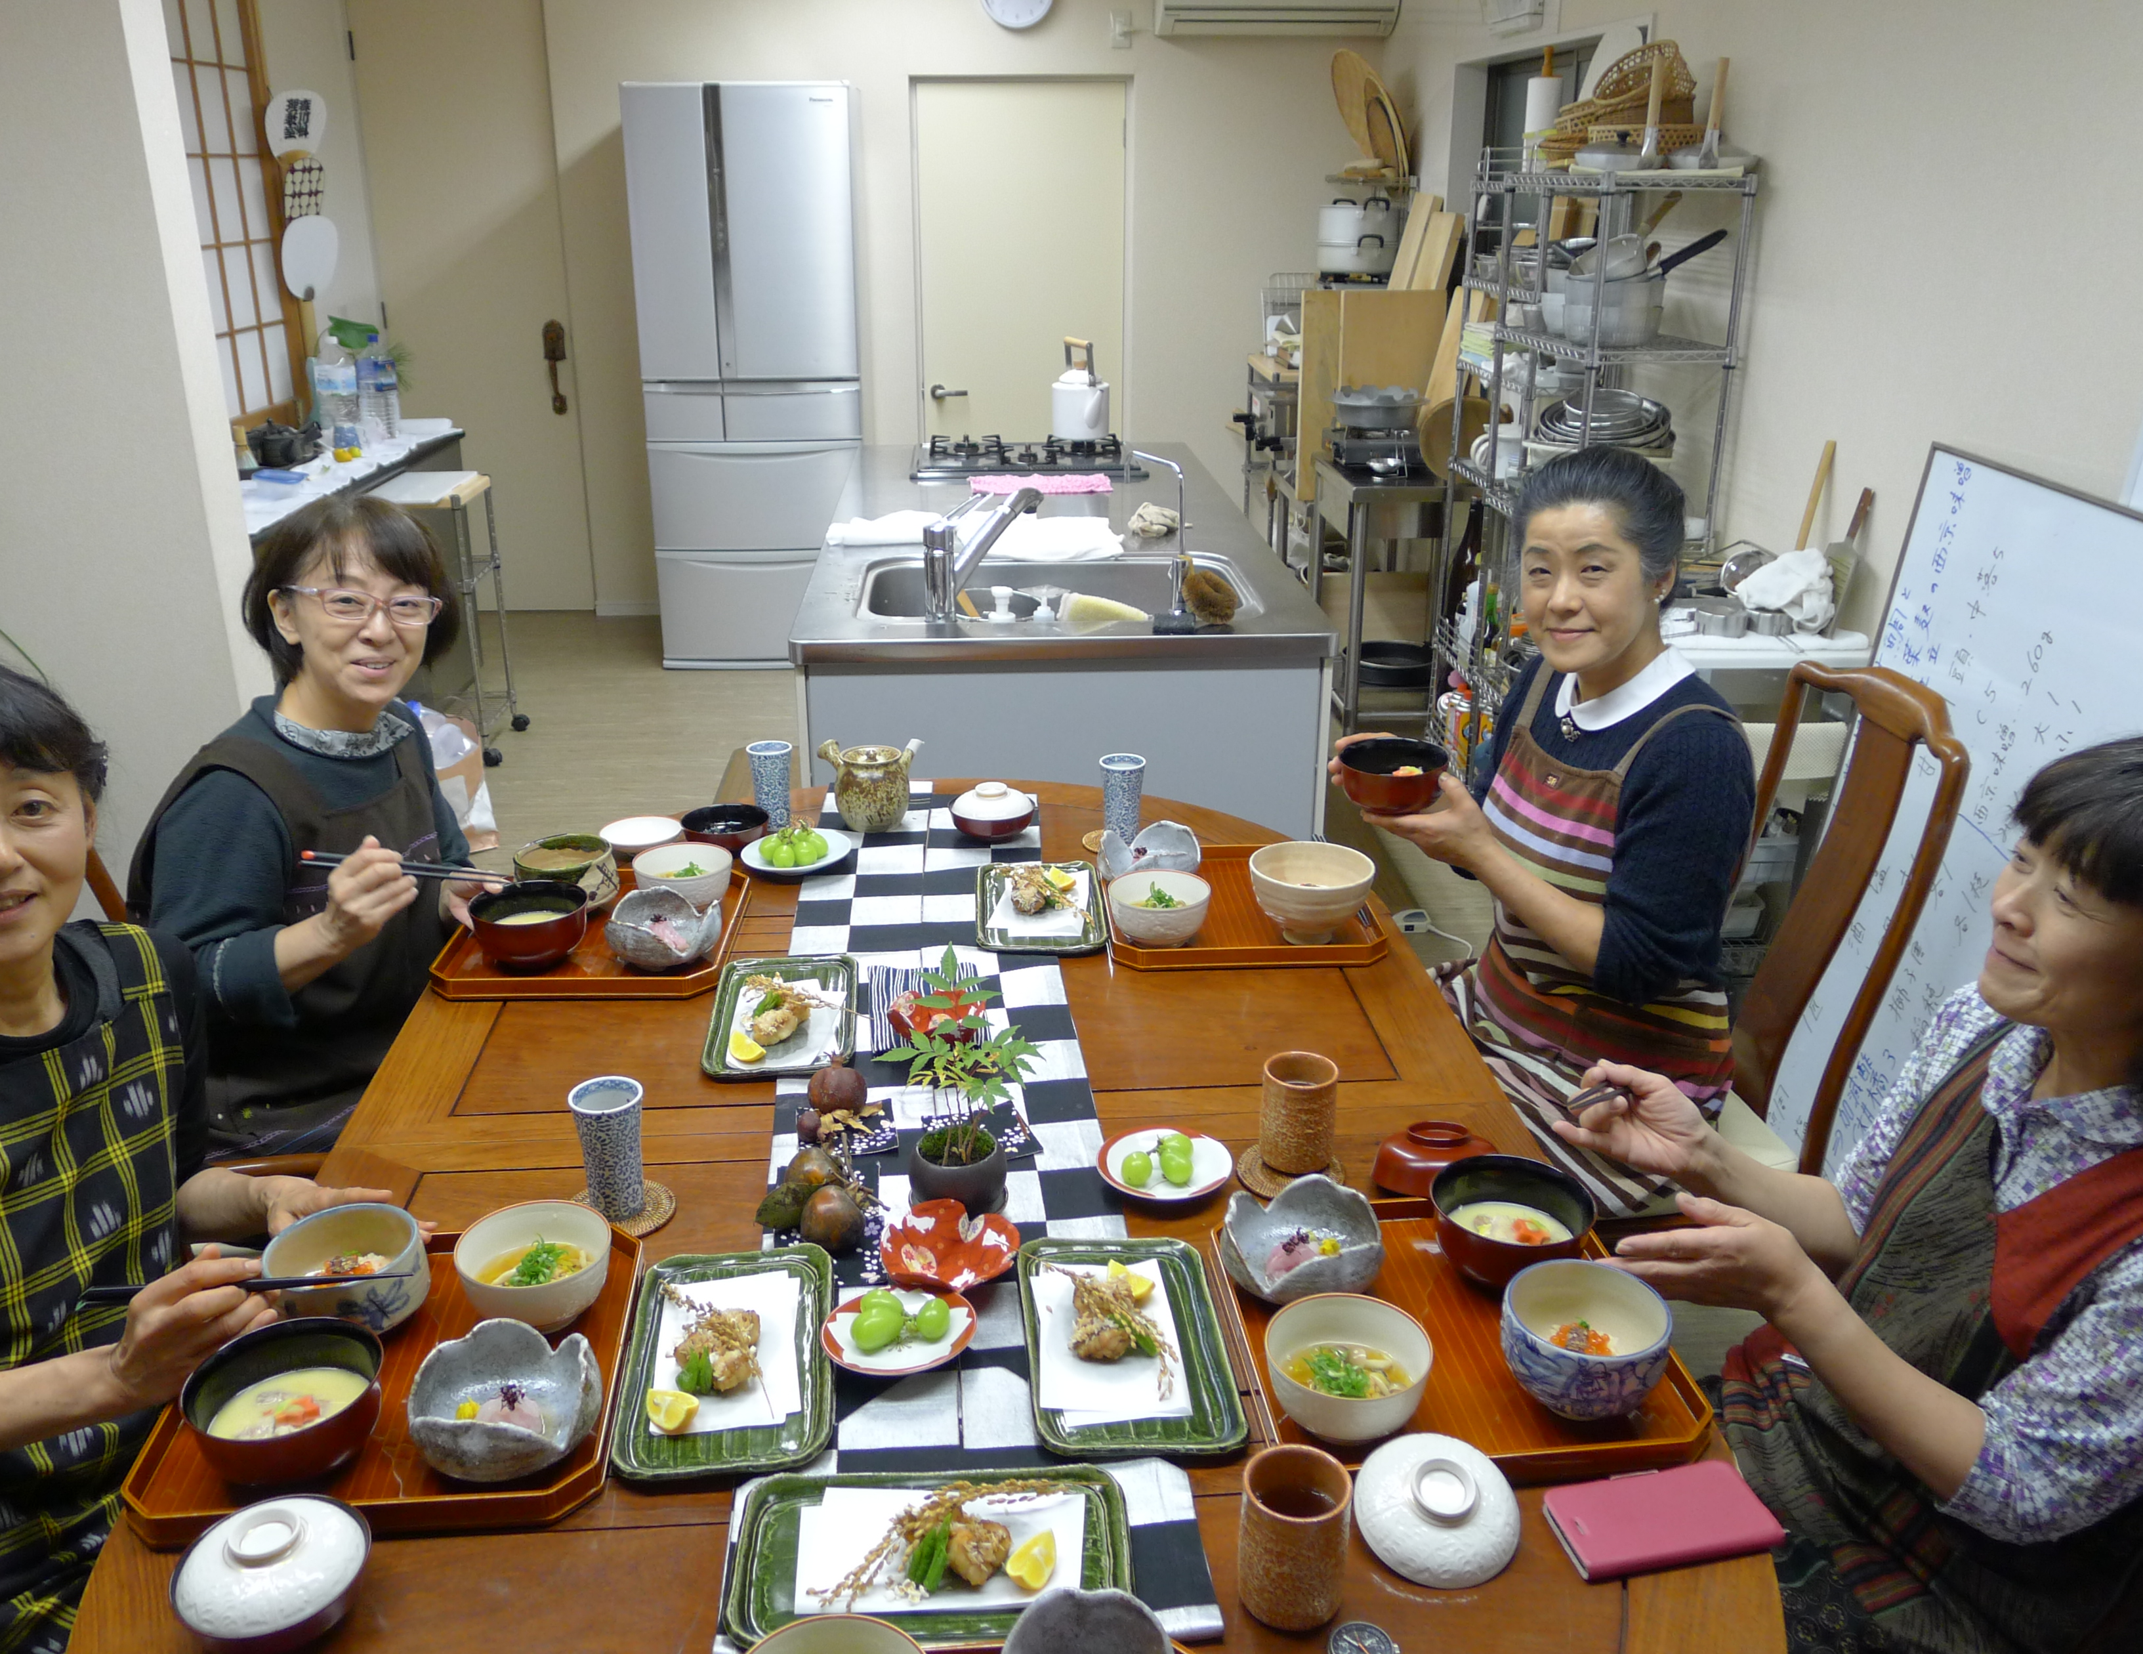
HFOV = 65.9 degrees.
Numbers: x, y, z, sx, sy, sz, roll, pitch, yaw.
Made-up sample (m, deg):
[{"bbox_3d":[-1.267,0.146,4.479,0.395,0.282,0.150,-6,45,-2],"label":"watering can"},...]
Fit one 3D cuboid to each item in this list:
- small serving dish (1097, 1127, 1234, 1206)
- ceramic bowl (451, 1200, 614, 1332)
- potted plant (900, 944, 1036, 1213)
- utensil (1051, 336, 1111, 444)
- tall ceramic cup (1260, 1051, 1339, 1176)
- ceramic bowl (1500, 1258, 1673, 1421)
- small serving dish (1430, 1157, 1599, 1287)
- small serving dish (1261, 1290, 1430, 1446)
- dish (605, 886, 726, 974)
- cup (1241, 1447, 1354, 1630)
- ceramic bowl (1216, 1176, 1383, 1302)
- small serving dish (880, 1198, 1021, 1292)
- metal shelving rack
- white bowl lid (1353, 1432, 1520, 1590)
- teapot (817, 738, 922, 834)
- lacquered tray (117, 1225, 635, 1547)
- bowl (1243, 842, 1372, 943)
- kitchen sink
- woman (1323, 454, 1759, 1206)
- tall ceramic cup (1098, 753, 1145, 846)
[{"bbox_3d":[0.083,0.305,1.461,0.119,0.025,0.119,0,21,0],"label":"small serving dish"},{"bbox_3d":[-0.417,0.351,1.294,0.119,0.059,0.119,0,21,0],"label":"ceramic bowl"},{"bbox_3d":[-0.096,0.211,1.412,0.140,0.236,0.125,0,21,0],"label":"potted plant"},{"bbox_3d":[0.039,-1.170,4.385,0.155,0.265,0.200,-13,25,-30],"label":"utensil"},{"bbox_3d":[0.207,0.259,1.501,0.068,0.089,0.068,0,21,0],"label":"tall ceramic cup"},{"bbox_3d":[0.368,0.380,1.198,0.120,0.075,0.120,0,21,0],"label":"ceramic bowl"},{"bbox_3d":[0.353,0.328,1.332,0.127,0.068,0.127,0,21,0],"label":"small serving dish"},{"bbox_3d":[0.196,0.394,1.178,0.116,0.062,0.116,0,21,0],"label":"small serving dish"},{"bbox_3d":[-0.460,0.123,1.873,0.130,0.066,0.130,0,21,0],"label":"dish"},{"bbox_3d":[0.141,0.446,1.038,0.067,0.088,0.067,0,21,0],"label":"cup"},{"bbox_3d":[0.180,0.339,1.324,0.131,0.061,0.131,-1,21,-4],"label":"ceramic bowl"},{"bbox_3d":[-0.098,0.350,1.351,0.113,0.033,0.113,-1,21,-4],"label":"small serving dish"},{"bbox_3d":[1.109,-0.692,3.871,0.320,1.560,1.130,-1,21,-4],"label":"metal shelving rack"},{"bbox_3d":[0.241,0.437,1.076,0.107,0.028,0.107,0,38,0],"label":"white bowl lid"},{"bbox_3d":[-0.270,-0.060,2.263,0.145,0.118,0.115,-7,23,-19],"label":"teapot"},{"bbox_3d":[-0.485,0.399,1.222,0.309,0.024,0.303,-2,22,-5],"label":"lacquered tray"},{"bbox_3d":[0.280,0.085,1.939,0.147,0.088,0.147,0,21,0],"label":"bowl"},{"bbox_3d":[-0.028,-0.352,3.065,0.700,0.190,0.520,-1,21,-3],"label":"kitchen sink"},{"bbox_3d":[0.491,0.196,2.007,0.630,1.270,0.510,-9,23,-22],"label":"woman"},{"bbox_3d":[0.068,-0.033,2.190,0.061,0.113,0.061,0,21,0],"label":"tall ceramic cup"}]

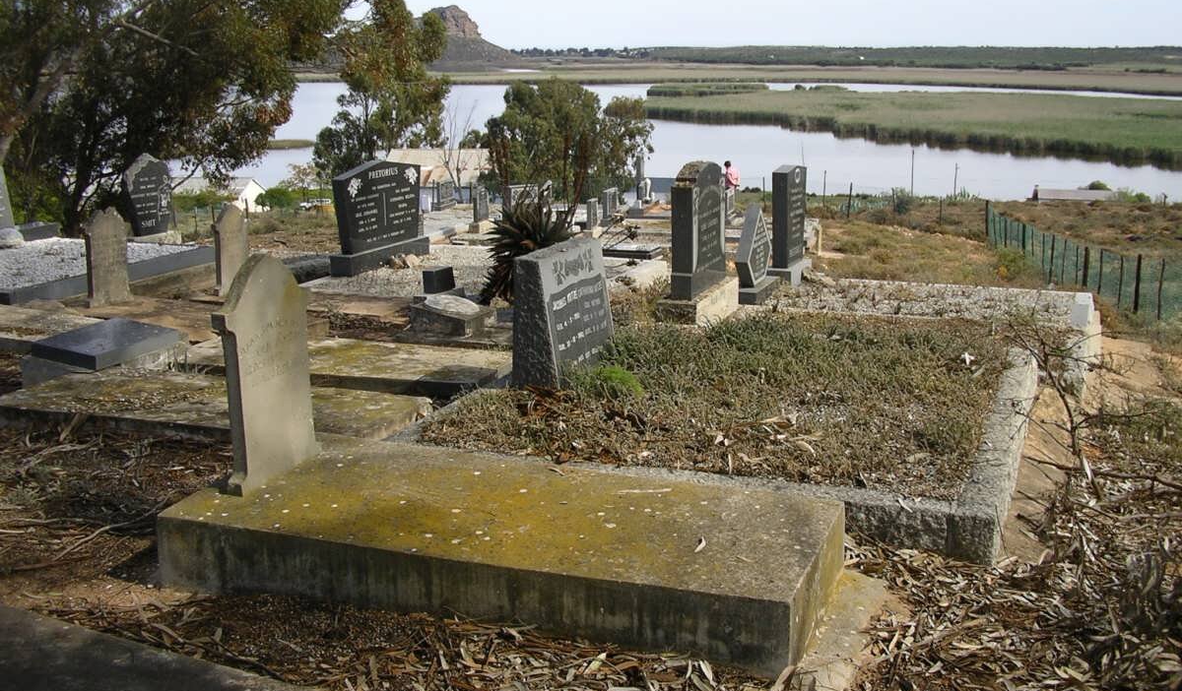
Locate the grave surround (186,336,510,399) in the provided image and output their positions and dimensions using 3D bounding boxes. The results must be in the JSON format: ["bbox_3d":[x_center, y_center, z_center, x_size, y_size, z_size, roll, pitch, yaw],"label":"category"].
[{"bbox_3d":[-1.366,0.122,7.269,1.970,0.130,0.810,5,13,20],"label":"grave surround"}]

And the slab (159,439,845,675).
[{"bbox_3d":[-0.269,0.610,4.008,1.950,0.226,0.790,4,14,20],"label":"slab"}]

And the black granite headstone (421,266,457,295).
[{"bbox_3d":[-1.161,-0.522,10.044,0.113,0.185,0.309,-1,11,21],"label":"black granite headstone"}]

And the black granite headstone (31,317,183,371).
[{"bbox_3d":[-2.632,-0.016,7.105,0.435,0.075,0.710,11,15,18],"label":"black granite headstone"}]

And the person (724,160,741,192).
[{"bbox_3d":[4.045,-4.466,37.000,0.400,1.660,0.500,9,15,35],"label":"person"}]

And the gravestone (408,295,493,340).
[{"bbox_3d":[-0.872,-0.192,8.090,0.378,0.173,0.376,4,13,20],"label":"gravestone"}]

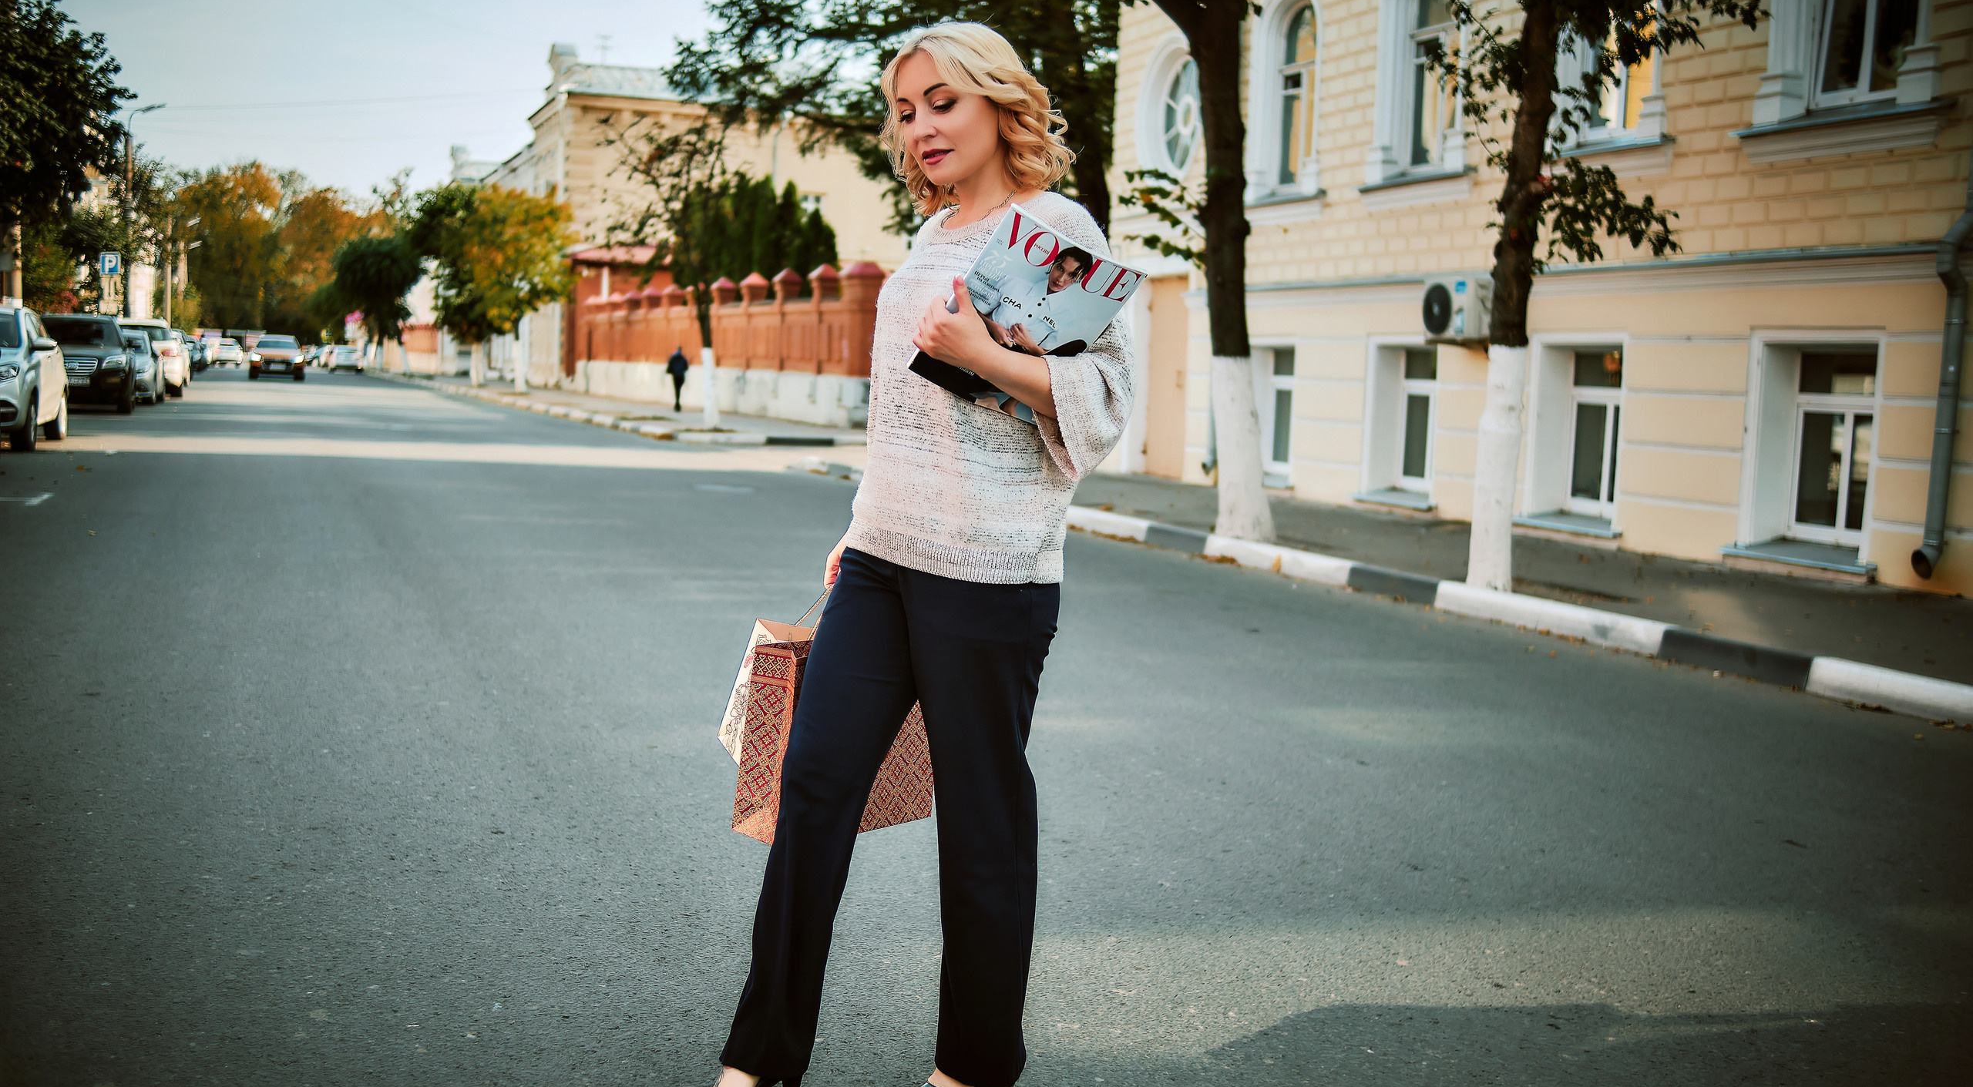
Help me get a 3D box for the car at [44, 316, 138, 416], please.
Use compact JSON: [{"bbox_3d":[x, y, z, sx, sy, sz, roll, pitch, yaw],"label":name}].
[{"bbox_3d":[-14.804,-3.008,31.233,1.820,1.670,4.400,1,5,-21],"label":"car"}]

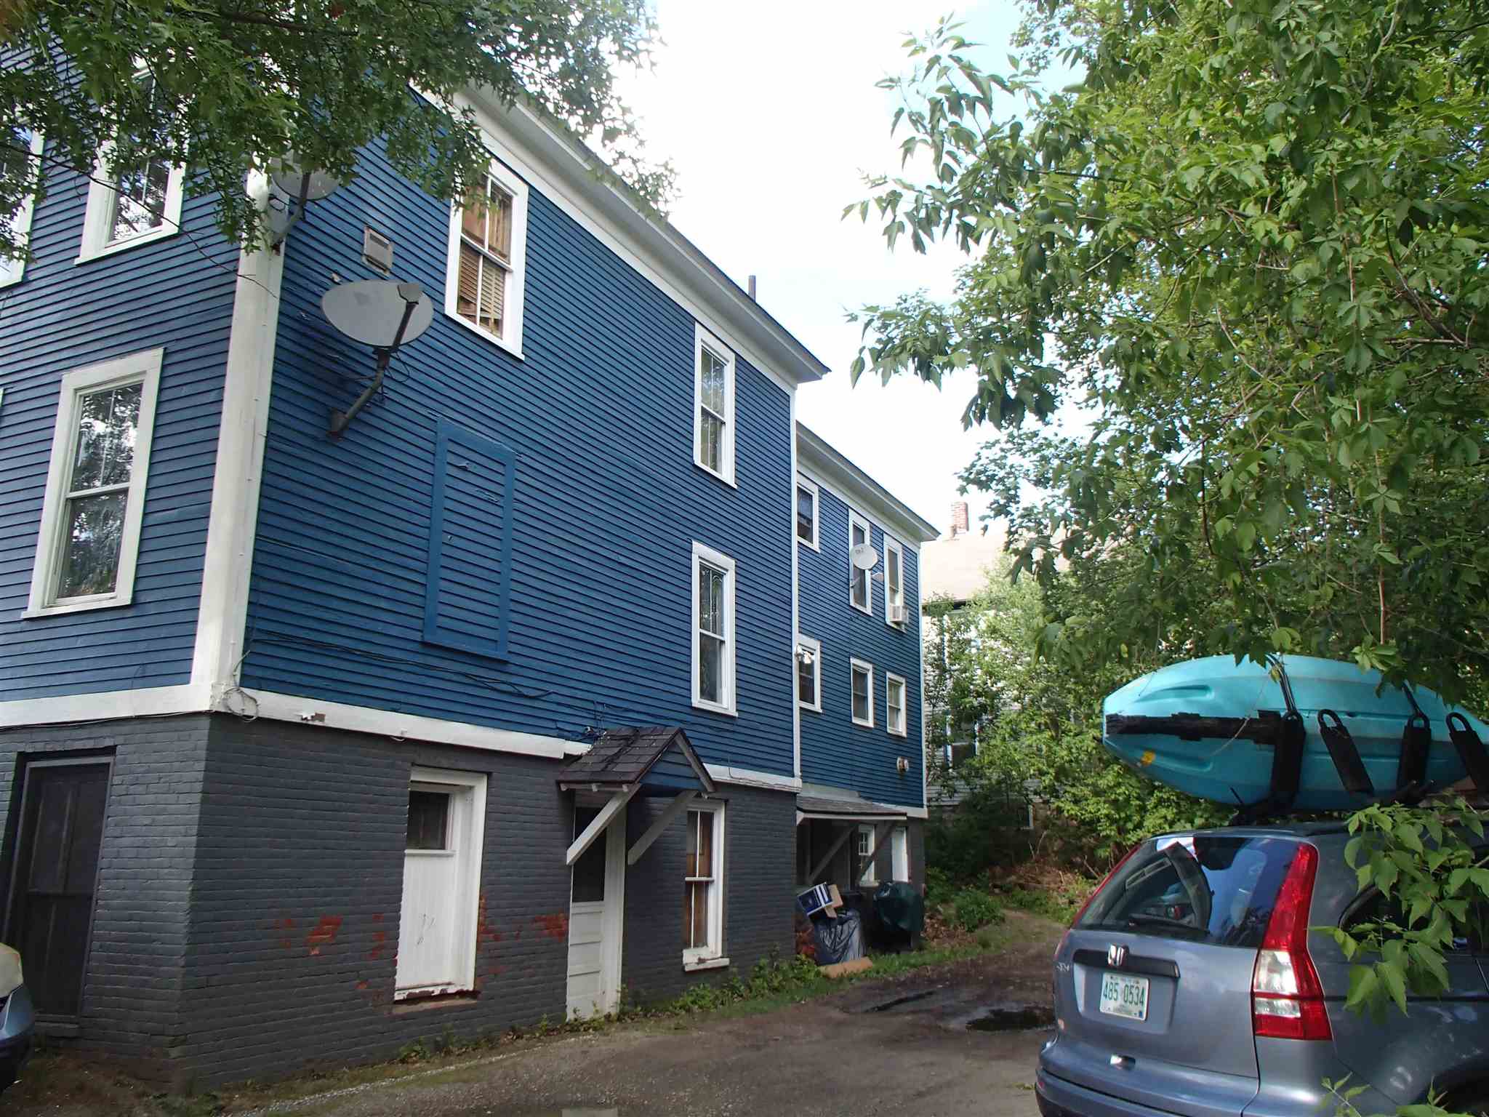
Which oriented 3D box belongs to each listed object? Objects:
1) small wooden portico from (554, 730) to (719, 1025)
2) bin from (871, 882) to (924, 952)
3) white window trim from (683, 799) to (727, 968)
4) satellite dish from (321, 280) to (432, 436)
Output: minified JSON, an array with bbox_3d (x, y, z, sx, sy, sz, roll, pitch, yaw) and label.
[{"bbox_3d":[-1.081,3.043,11.773,0.943,2.735,1.512,-7,-16,26],"label":"small wooden portico"},{"bbox_3d":[2.394,5.690,19.093,0.700,1.070,0.700,-7,-16,26],"label":"bin"},{"bbox_3d":[-0.481,3.758,13.951,0.170,1.888,1.086,-7,-16,26],"label":"white window trim"},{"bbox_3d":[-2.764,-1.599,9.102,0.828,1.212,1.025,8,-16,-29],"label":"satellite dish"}]

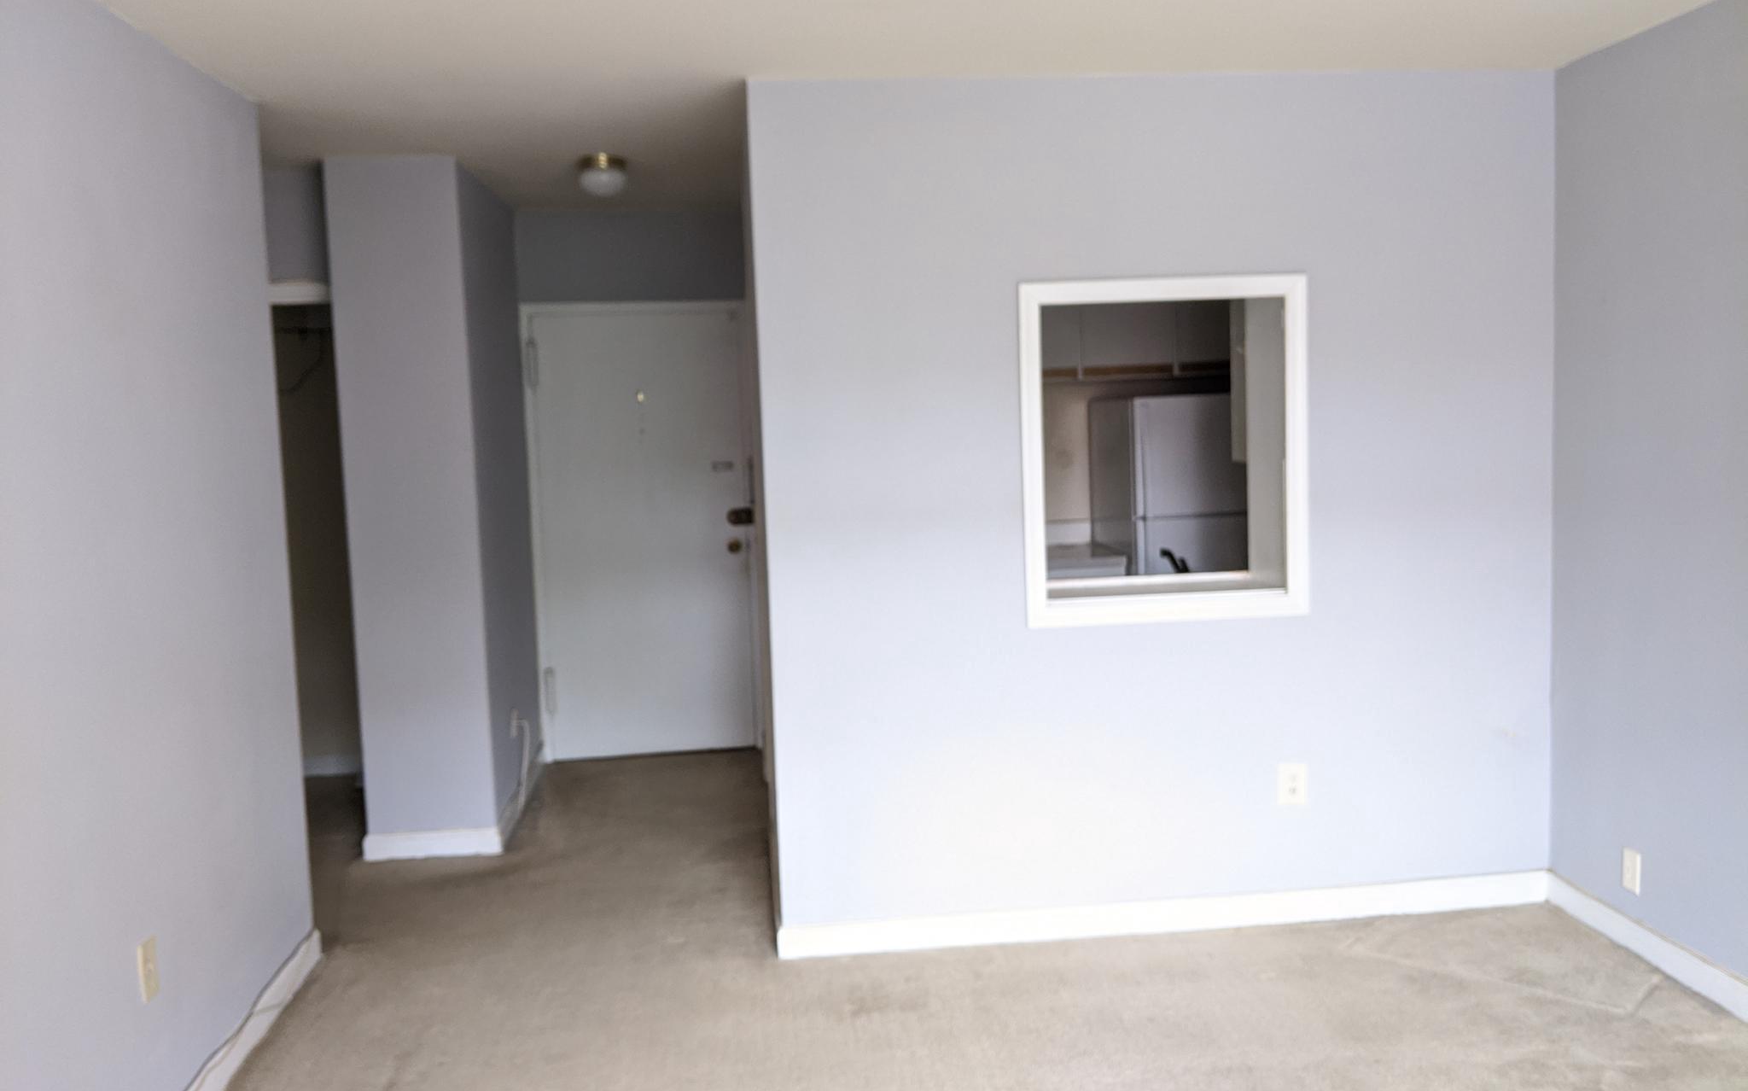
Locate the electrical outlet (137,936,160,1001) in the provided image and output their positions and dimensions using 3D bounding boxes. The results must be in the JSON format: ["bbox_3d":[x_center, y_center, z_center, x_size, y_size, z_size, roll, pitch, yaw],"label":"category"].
[{"bbox_3d":[-1.544,0.901,2.900,0.010,0.120,0.075,-3,6,-6],"label":"electrical outlet"}]

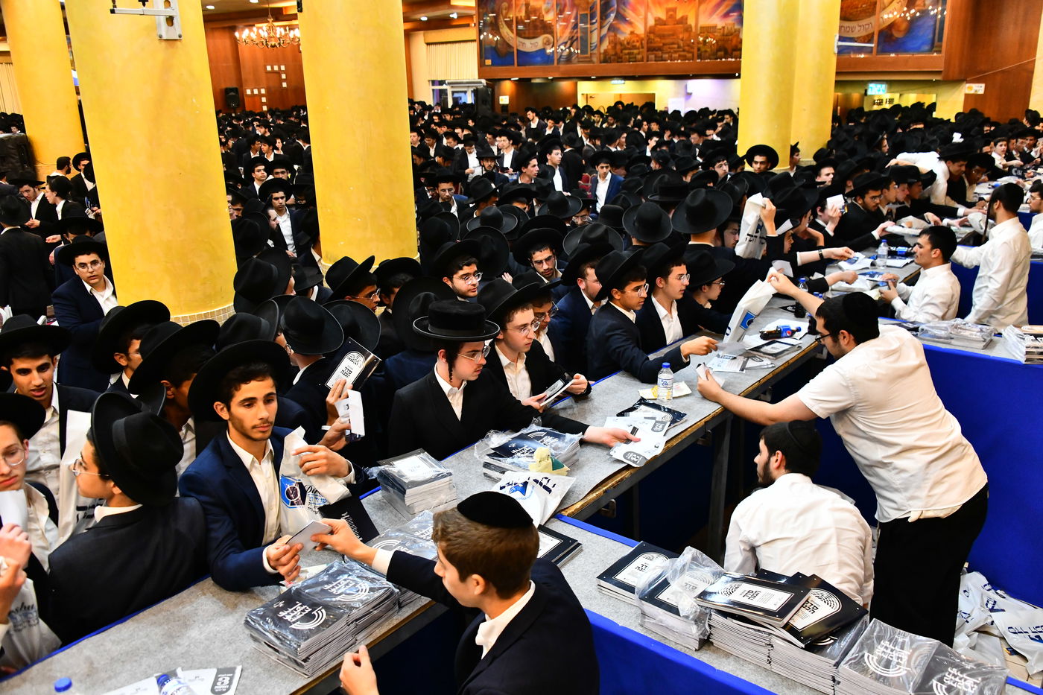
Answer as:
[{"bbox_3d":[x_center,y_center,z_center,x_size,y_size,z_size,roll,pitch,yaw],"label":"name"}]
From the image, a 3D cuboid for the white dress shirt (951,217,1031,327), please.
[{"bbox_3d":[2.886,-0.447,5.000,0.500,0.760,0.520,10,20,33],"label":"white dress shirt"}]

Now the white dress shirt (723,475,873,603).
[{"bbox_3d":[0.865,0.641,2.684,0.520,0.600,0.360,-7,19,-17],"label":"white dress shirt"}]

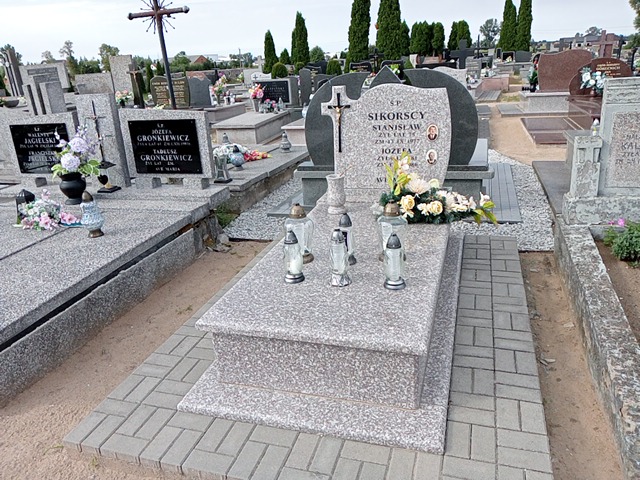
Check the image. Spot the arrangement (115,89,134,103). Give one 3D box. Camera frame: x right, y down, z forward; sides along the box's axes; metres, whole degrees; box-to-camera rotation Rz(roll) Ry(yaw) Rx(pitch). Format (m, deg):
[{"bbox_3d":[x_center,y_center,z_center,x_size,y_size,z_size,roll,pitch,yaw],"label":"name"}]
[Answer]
[{"bbox_3d":[-4.683,-3.449,12.400,0.440,0.370,0.380,2,21,17],"label":"arrangement"}]

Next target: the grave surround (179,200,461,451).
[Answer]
[{"bbox_3d":[0.261,0.188,3.271,1.200,0.410,2.500,3,22,17],"label":"grave surround"}]

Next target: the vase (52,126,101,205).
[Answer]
[{"bbox_3d":[-2.188,-0.664,4.680,0.430,0.640,0.400,2,21,17],"label":"vase"}]

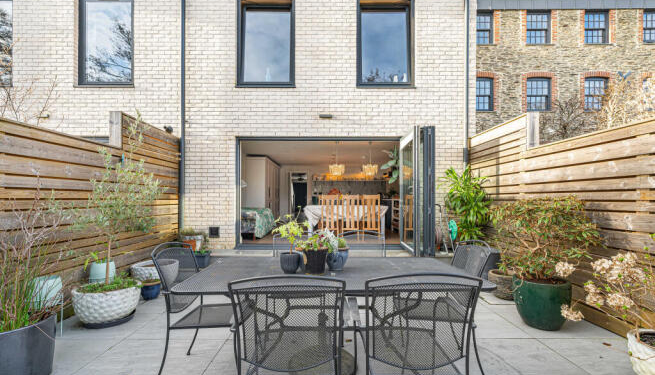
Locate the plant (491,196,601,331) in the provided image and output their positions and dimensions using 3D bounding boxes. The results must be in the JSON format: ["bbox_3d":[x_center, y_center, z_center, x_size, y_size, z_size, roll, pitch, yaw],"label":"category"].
[{"bbox_3d":[2.110,0.707,2.820,0.970,1.258,0.880,0,-3,0],"label":"plant"}]

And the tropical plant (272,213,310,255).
[{"bbox_3d":[-0.247,0.316,2.002,0.250,0.273,0.230,0,-3,0],"label":"tropical plant"}]

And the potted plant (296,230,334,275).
[{"bbox_3d":[-0.074,0.446,2.060,0.250,0.300,0.230,0,-2,0],"label":"potted plant"}]

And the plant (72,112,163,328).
[{"bbox_3d":[-2.160,0.274,2.990,0.860,2.138,0.800,0,-3,0],"label":"plant"}]

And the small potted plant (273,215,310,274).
[{"bbox_3d":[-0.247,0.380,2.000,0.250,0.395,0.230,0,-3,0],"label":"small potted plant"}]

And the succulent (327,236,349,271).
[{"bbox_3d":[0.076,0.463,2.081,0.160,0.237,0.160,0,-3,0],"label":"succulent"}]

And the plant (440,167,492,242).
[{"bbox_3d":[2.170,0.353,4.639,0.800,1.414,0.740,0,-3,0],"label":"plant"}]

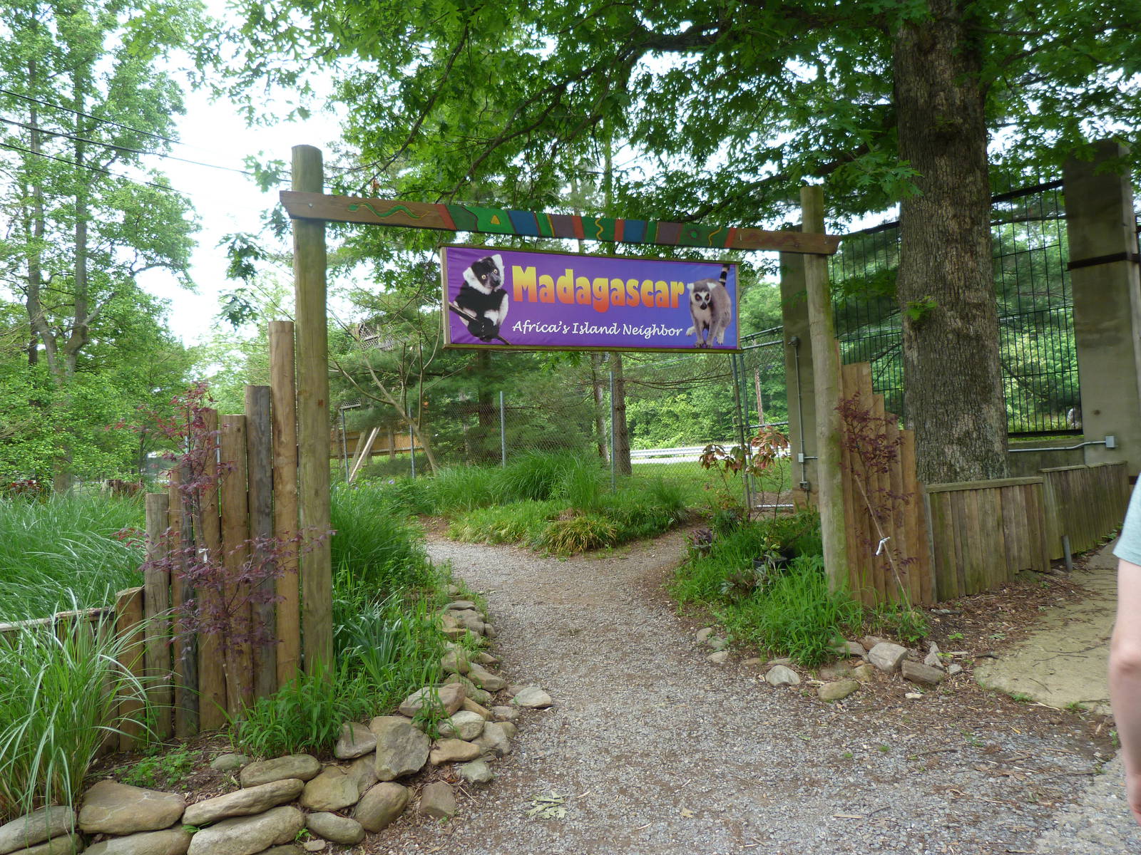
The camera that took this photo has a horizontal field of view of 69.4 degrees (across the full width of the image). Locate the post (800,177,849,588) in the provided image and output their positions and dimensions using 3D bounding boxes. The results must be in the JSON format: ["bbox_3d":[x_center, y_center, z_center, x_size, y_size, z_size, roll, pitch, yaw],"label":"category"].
[{"bbox_3d":[2.195,-0.343,7.118,0.205,3.559,0.205,-1,-3,-20],"label":"post"}]

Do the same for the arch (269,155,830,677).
[{"bbox_3d":[0.221,-0.198,6.384,4.608,3.781,0.290,-1,-3,-20],"label":"arch"}]

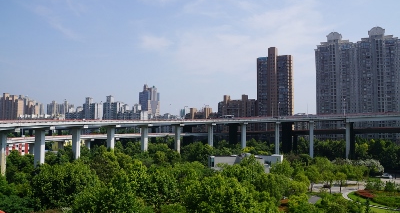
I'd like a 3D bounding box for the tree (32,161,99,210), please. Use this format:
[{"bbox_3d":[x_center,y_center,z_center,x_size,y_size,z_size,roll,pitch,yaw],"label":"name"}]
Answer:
[{"bbox_3d":[-30.477,18.920,68.000,14.500,12.800,13.500,0,-3,0],"label":"tree"}]

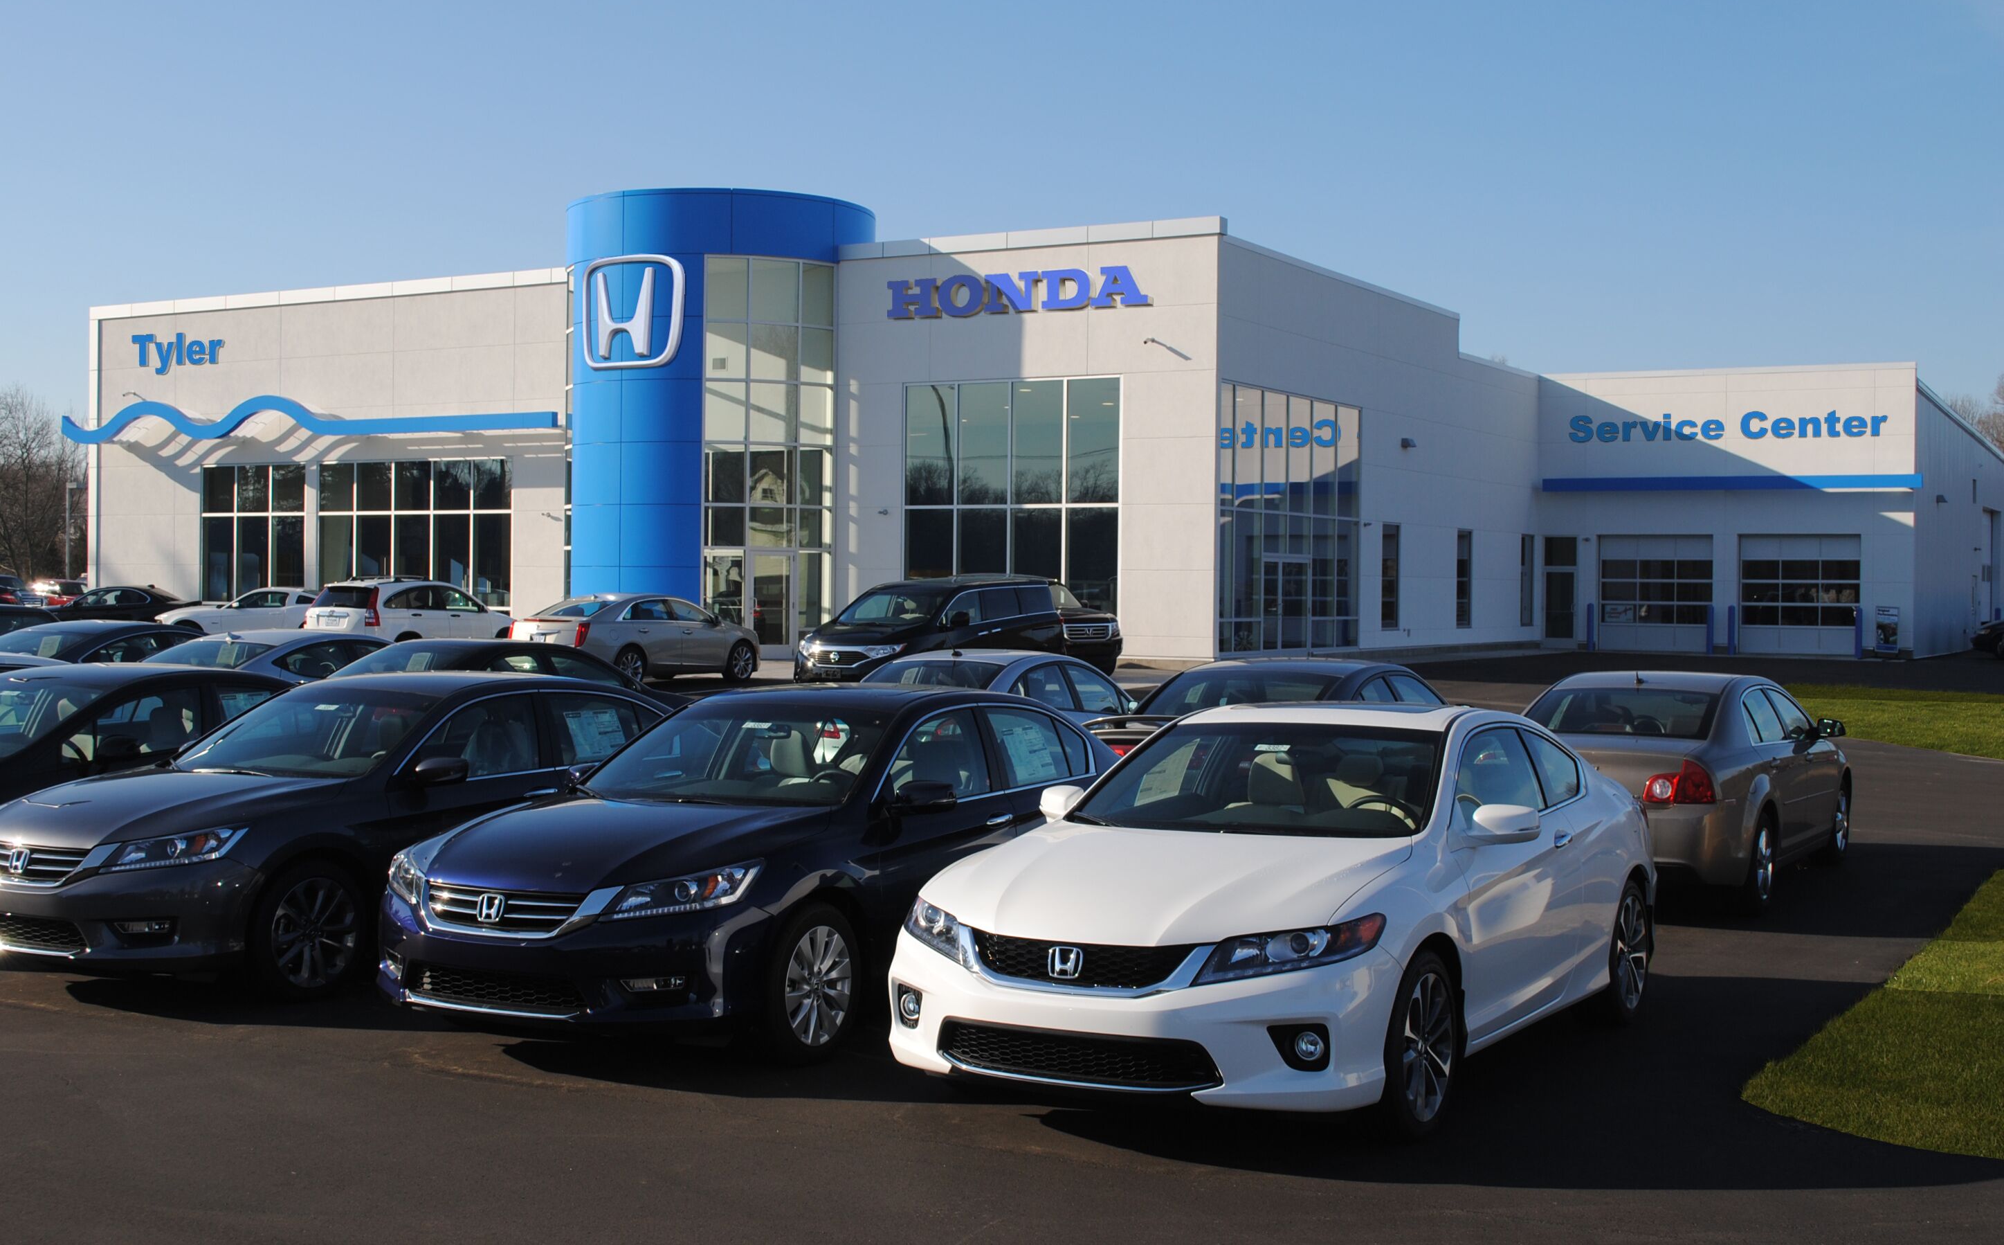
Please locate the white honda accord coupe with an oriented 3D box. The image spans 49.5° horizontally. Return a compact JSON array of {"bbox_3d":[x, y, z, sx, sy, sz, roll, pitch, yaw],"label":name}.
[{"bbox_3d":[1.407,1.072,9.129,1.849,1.435,4.806,1,1,30],"label":"white honda accord coupe"}]

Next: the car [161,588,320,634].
[{"bbox_3d":[-17.056,-0.086,50.228,4.778,1.400,1.877,0,1,-11],"label":"car"}]

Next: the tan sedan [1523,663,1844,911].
[{"bbox_3d":[4.630,1.073,15.000,1.786,1.451,4.872,1,1,30],"label":"tan sedan"}]

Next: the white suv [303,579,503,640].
[{"bbox_3d":[-11.212,0.019,42.102,1.820,1.680,4.550,1,1,29],"label":"white suv"}]

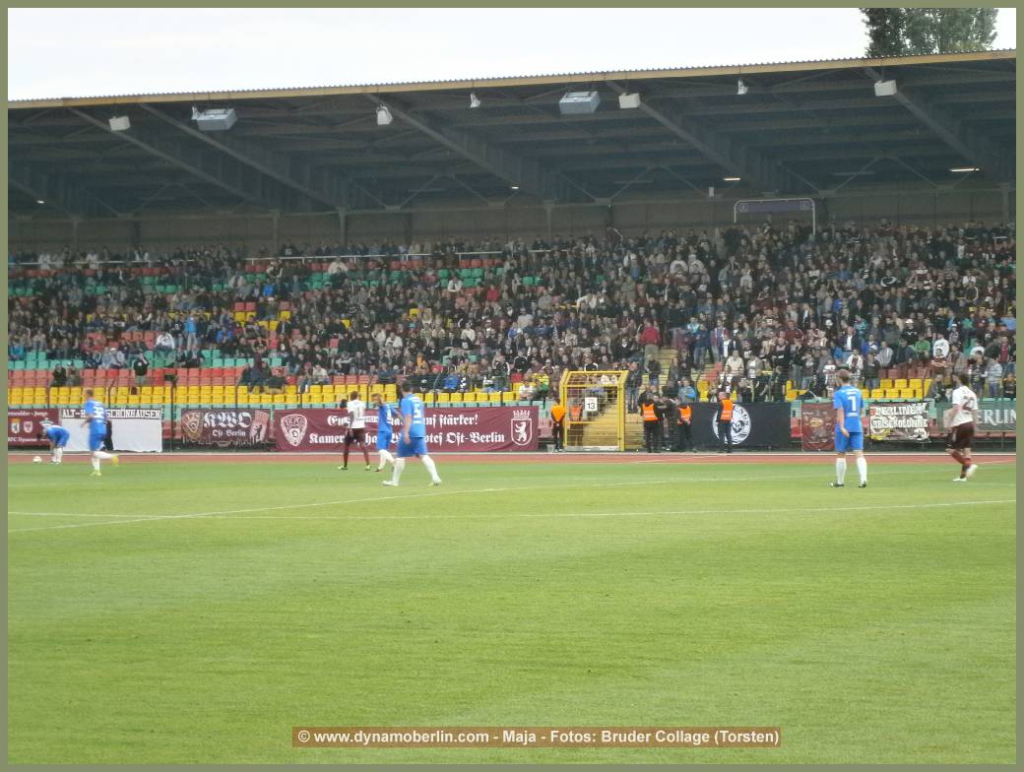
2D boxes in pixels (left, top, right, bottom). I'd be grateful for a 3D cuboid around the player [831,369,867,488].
[{"bbox_3d":[5.102,0.644,49.712,0.480,1.786,0.360,0,0,-22],"label":"player"}]

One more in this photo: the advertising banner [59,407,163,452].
[{"bbox_3d":[-12.928,1.414,106.152,3.849,1.398,0.060,0,0,24],"label":"advertising banner"}]

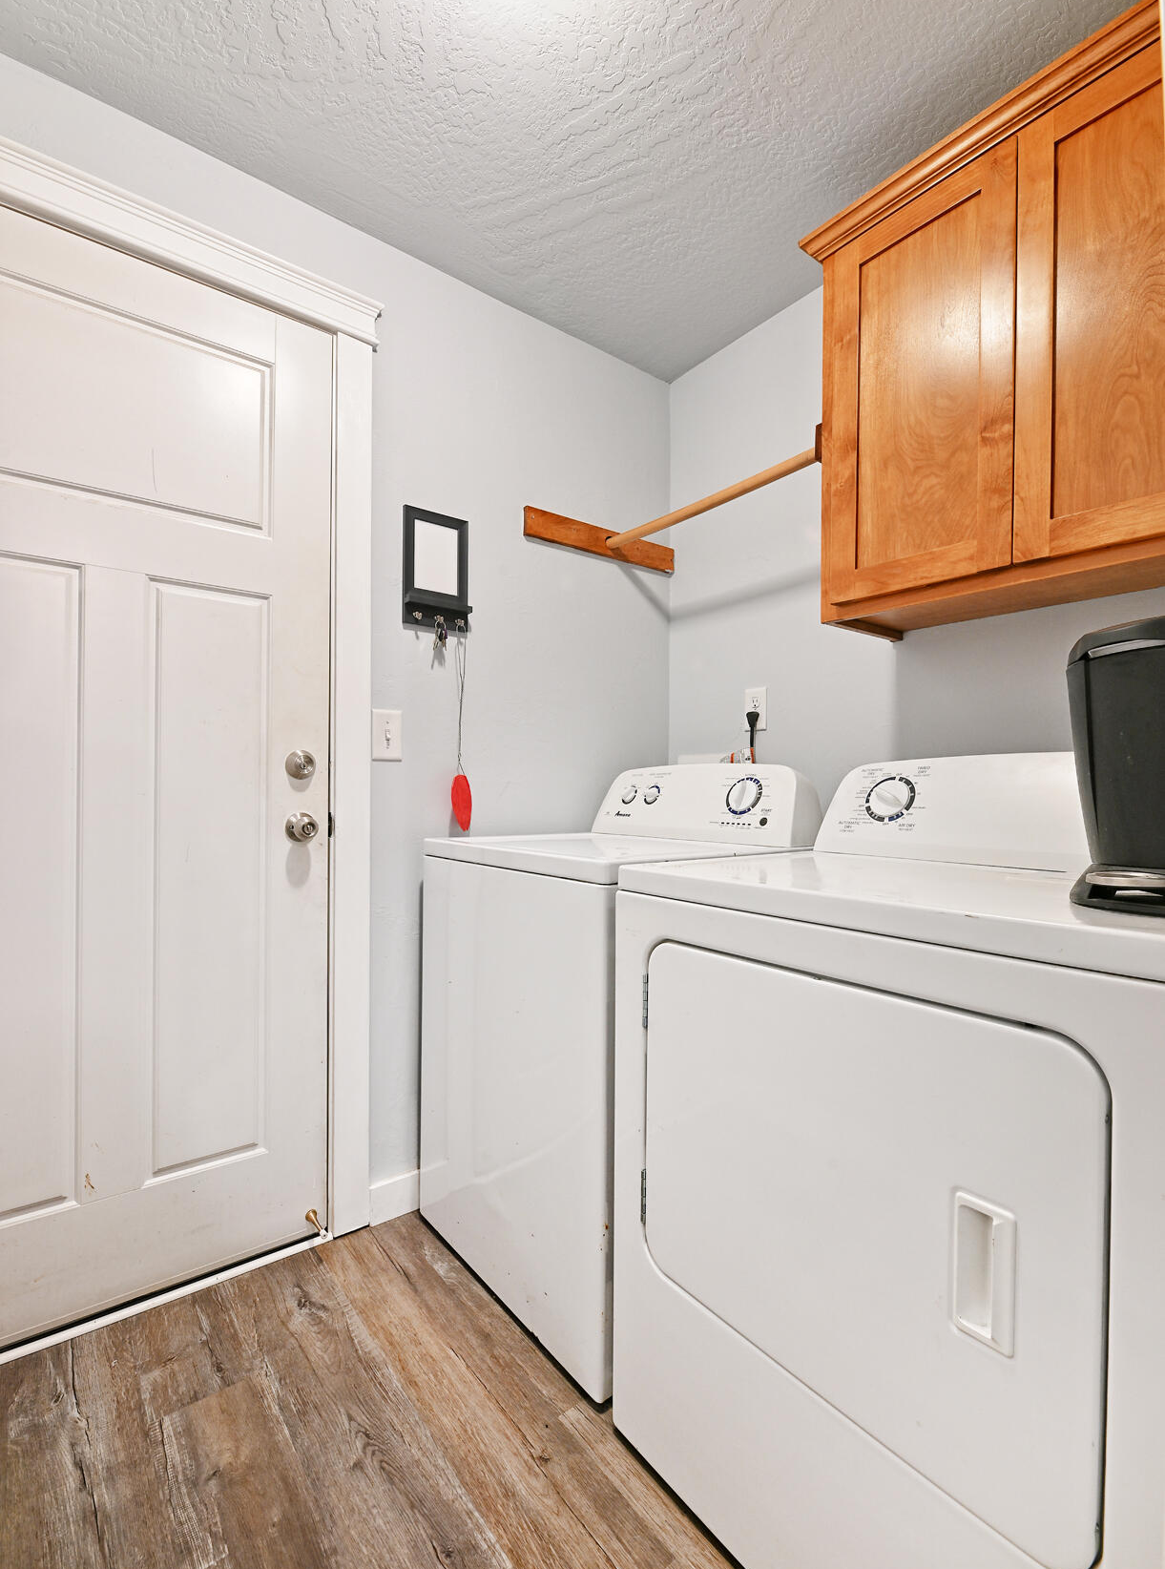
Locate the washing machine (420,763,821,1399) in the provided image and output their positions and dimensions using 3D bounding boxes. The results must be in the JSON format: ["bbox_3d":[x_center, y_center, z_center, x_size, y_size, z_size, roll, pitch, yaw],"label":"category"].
[{"bbox_3d":[0.094,0.490,1.573,0.670,1.089,0.683,0,0,-39],"label":"washing machine"}]

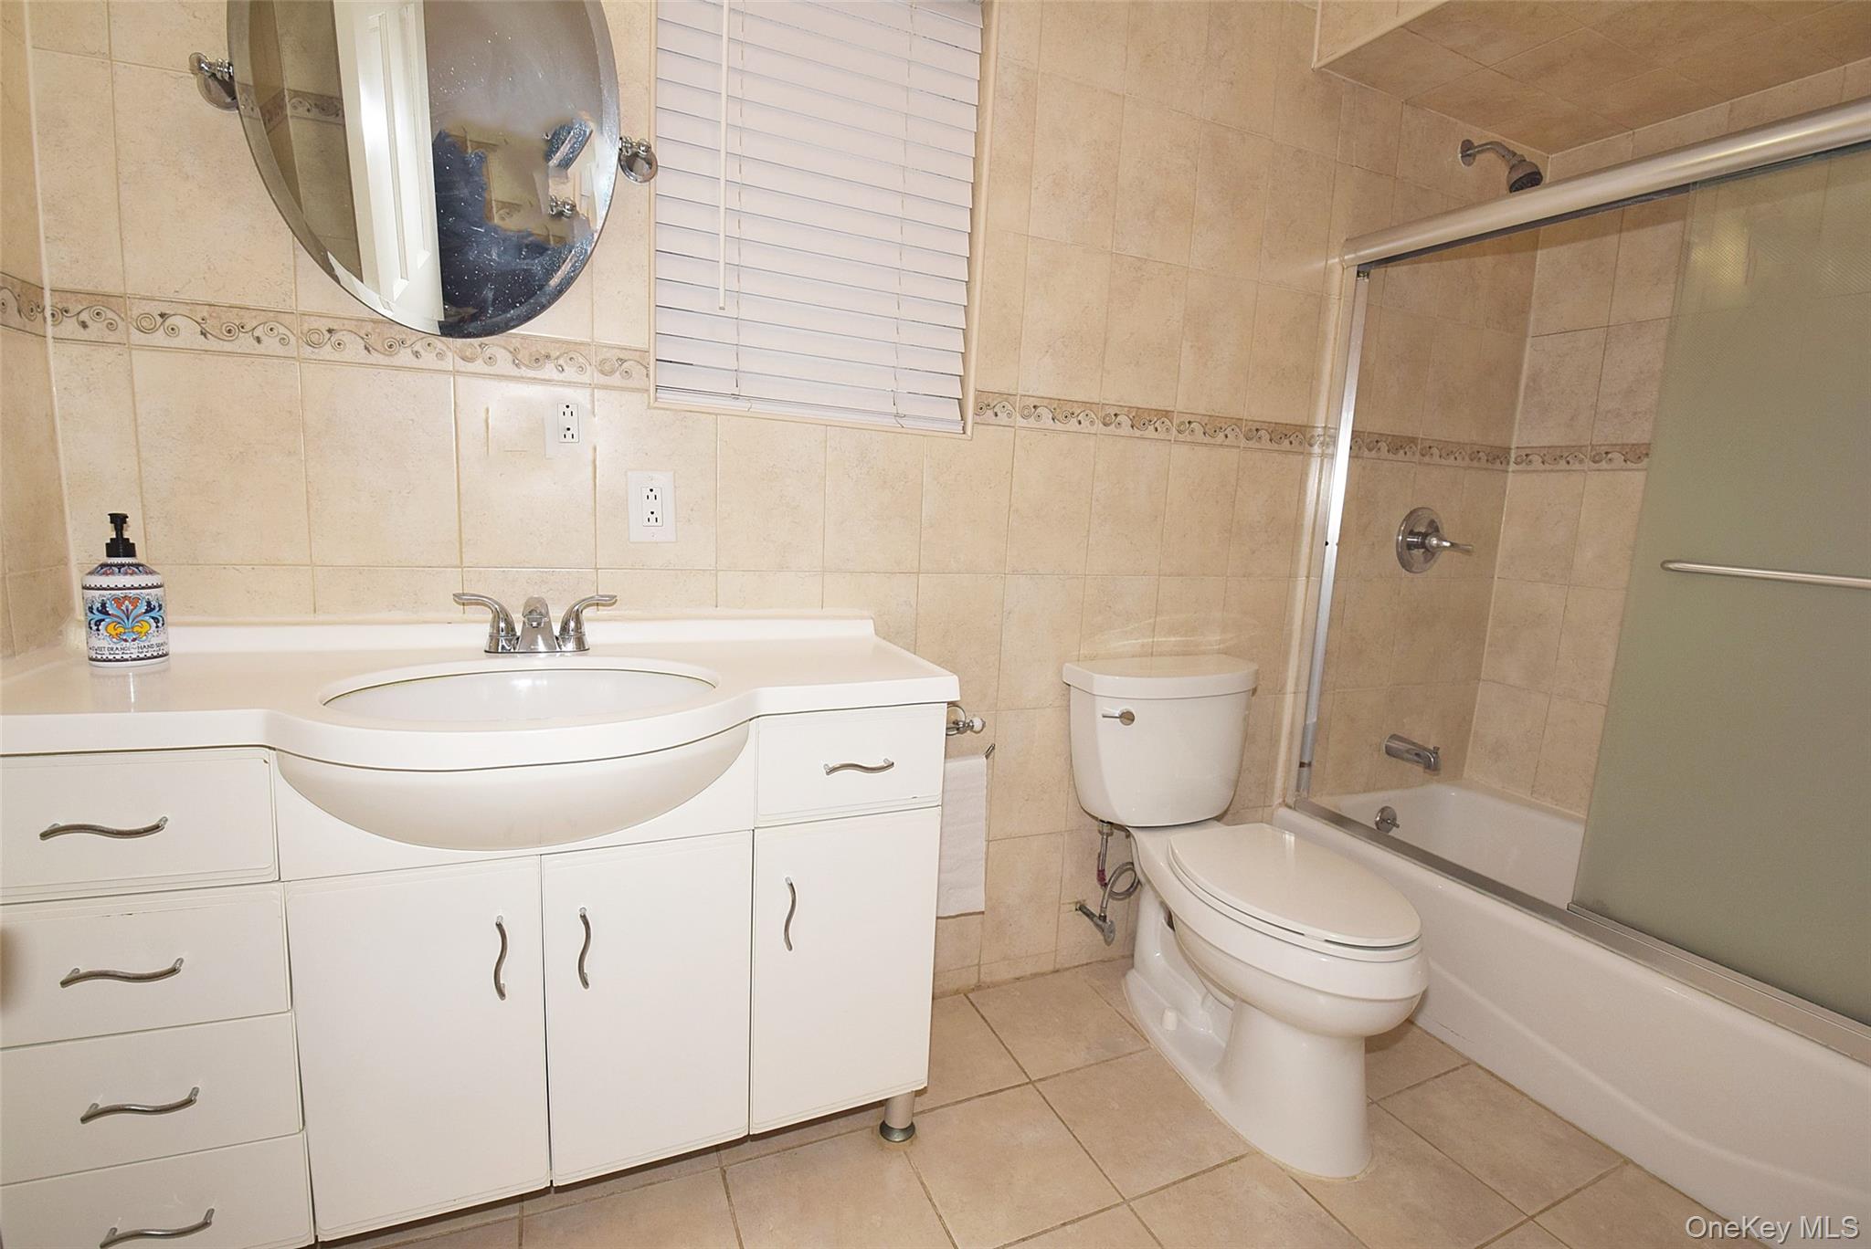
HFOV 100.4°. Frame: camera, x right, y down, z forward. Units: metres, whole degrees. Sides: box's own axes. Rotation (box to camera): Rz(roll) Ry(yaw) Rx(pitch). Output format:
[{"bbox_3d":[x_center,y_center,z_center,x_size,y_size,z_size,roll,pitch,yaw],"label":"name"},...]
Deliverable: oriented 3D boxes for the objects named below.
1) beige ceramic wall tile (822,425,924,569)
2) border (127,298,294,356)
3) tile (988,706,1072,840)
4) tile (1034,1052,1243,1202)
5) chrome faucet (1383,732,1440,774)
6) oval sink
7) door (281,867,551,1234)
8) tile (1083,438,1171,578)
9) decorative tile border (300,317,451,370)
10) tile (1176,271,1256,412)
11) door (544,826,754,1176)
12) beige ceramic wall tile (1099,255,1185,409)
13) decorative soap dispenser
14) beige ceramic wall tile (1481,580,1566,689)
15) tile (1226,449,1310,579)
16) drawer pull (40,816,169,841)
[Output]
[{"bbox_3d":[-0.123,-0.242,1.549,0.200,0.276,0.010,-1,9,-22],"label":"beige ceramic wall tile"},{"bbox_3d":[-1.053,-0.430,1.145,0.200,0.064,0.010,-1,9,-22],"label":"border"},{"bbox_3d":[0.223,0.345,1.804,0.202,0.307,0.010,-1,9,-22],"label":"tile"},{"bbox_3d":[0.389,0.932,1.476,0.296,0.010,0.292,-1,10,-25],"label":"tile"},{"bbox_3d":[1.337,0.362,2.191,0.058,0.072,0.135,-1,10,-22],"label":"chrome faucet"},{"bbox_3d":[-0.527,0.164,1.040,0.465,0.150,0.315,-1,9,-22],"label":"oval sink"},{"bbox_3d":[-0.665,0.552,1.028,0.280,0.508,0.020,-1,10,-22],"label":"door"},{"bbox_3d":[0.442,-0.267,1.789,0.202,0.307,0.010,-1,9,-22],"label":"tile"},{"bbox_3d":[-0.889,-0.445,1.247,0.202,0.068,0.010,-1,9,-21],"label":"decorative tile border"},{"bbox_3d":[0.649,-0.641,1.798,0.202,0.307,0.010,-1,10,-22],"label":"tile"},{"bbox_3d":[-0.408,0.547,1.131,0.278,0.508,0.020,-1,10,-22],"label":"door"},{"bbox_3d":[0.468,-0.650,1.747,0.200,0.305,0.010,-1,9,-21],"label":"beige ceramic wall tile"},{"bbox_3d":[-1.073,-0.044,1.031,0.076,0.197,0.076,11,12,42],"label":"decorative soap dispenser"},{"bbox_3d":[1.706,0.032,2.256,0.010,0.307,0.200,-1,9,-22],"label":"beige ceramic wall tile"},{"bbox_3d":[0.820,-0.273,1.942,0.202,0.307,0.010,-1,9,-22],"label":"tile"},{"bbox_3d":[-0.899,0.221,0.848,0.102,0.016,0.026,-1,10,-22],"label":"drawer pull"}]

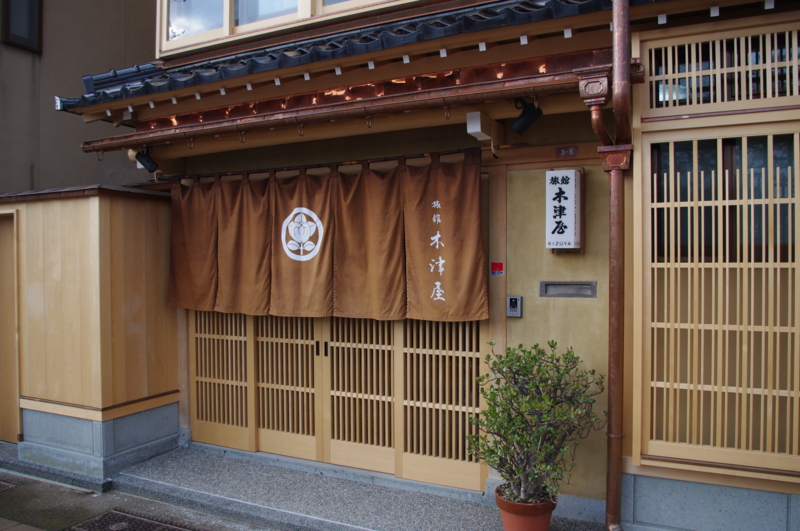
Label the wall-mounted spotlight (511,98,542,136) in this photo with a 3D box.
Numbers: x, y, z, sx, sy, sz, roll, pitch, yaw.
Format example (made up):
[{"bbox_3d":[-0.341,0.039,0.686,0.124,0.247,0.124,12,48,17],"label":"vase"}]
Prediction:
[{"bbox_3d":[0.642,-0.776,3.102,0.155,0.140,0.080,-45,-24,27],"label":"wall-mounted spotlight"}]

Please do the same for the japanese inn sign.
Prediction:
[{"bbox_3d":[0.961,-0.324,3.511,0.167,0.457,0.150,0,0,26],"label":"japanese inn sign"}]

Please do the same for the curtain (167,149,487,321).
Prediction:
[{"bbox_3d":[-0.639,-0.186,4.093,2.570,1.021,0.090,0,0,26],"label":"curtain"}]

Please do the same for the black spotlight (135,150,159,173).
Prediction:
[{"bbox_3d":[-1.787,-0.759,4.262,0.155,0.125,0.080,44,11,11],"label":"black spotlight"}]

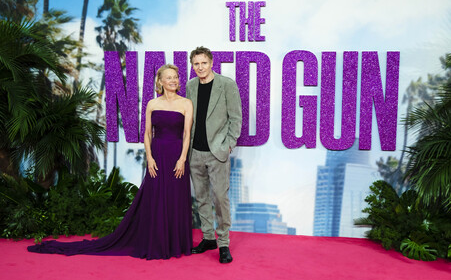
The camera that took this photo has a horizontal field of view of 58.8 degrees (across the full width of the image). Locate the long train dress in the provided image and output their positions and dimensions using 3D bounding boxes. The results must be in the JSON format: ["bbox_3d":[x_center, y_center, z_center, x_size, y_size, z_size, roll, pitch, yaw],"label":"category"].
[{"bbox_3d":[-1.093,0.402,3.793,1.600,1.330,0.560,0,7,-3],"label":"long train dress"}]

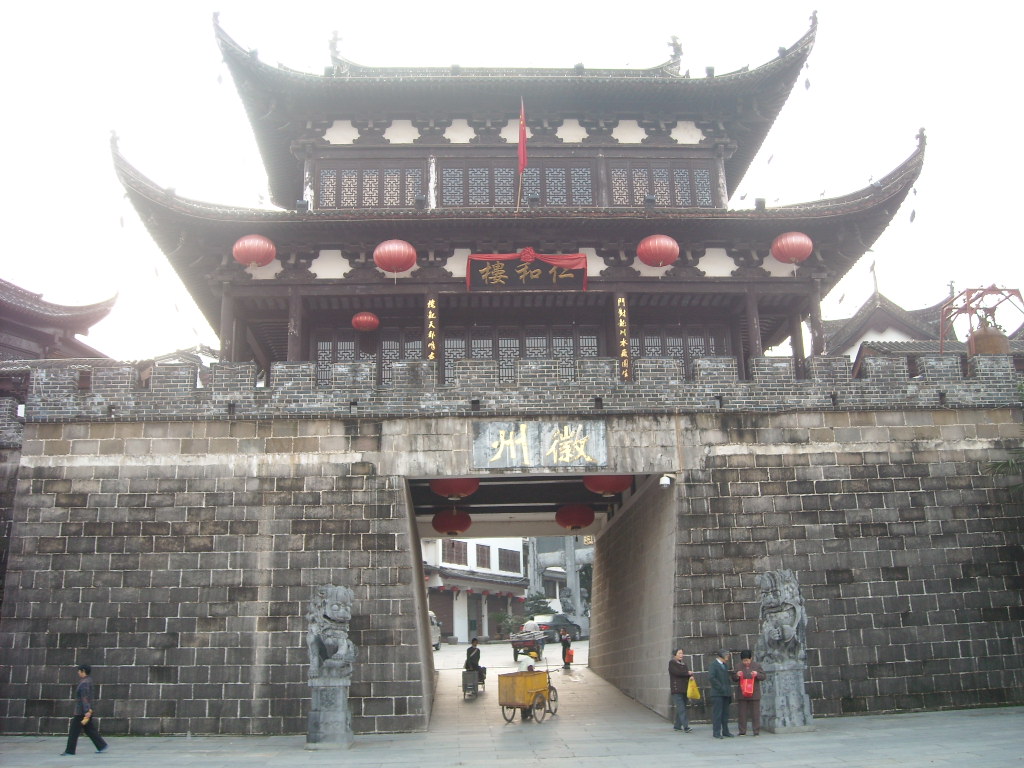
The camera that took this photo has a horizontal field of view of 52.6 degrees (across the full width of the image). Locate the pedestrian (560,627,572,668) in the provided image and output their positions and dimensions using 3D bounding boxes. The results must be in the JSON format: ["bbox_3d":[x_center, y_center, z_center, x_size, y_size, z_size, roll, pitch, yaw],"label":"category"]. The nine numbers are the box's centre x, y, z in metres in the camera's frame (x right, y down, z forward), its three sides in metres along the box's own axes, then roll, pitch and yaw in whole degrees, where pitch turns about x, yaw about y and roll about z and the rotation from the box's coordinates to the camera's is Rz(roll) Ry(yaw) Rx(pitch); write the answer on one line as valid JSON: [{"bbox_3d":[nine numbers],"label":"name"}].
[{"bbox_3d":[1.944,9.495,37.168,0.330,1.400,0.400,5,-17,-22],"label":"pedestrian"}]

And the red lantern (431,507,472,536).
[{"bbox_3d":[-2.007,4.647,34.749,1.330,0.880,1.330,0,-15,-4],"label":"red lantern"}]

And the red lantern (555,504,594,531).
[{"bbox_3d":[2.091,4.459,34.575,1.310,0.880,1.310,-1,-16,-3],"label":"red lantern"}]

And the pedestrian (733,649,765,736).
[{"bbox_3d":[4.596,5.989,20.093,0.600,1.599,0.420,-1,-15,0],"label":"pedestrian"}]

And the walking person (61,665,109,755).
[{"bbox_3d":[-8.323,6.305,20.145,0.830,1.639,0.480,0,-15,-6],"label":"walking person"}]

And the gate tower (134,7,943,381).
[{"bbox_3d":[0.105,-4.930,33.141,21.200,14.500,12.300,-1,-16,-3],"label":"gate tower"}]

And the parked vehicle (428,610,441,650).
[{"bbox_3d":[-4.402,12.260,51.369,1.620,1.880,3.800,-1,-13,-3],"label":"parked vehicle"}]

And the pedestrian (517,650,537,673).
[{"bbox_3d":[0.382,7.481,25.749,0.620,1.652,0.520,-4,-16,11],"label":"pedestrian"}]

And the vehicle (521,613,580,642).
[{"bbox_3d":[2.082,13.071,55.528,1.800,1.460,4.650,-6,-13,21],"label":"vehicle"}]

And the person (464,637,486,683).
[{"bbox_3d":[-1.078,8.294,30.980,0.520,1.377,0.720,-10,-18,30],"label":"person"}]

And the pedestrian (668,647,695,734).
[{"bbox_3d":[3.328,6.051,20.513,0.420,1.580,0.460,-8,-17,21],"label":"pedestrian"}]

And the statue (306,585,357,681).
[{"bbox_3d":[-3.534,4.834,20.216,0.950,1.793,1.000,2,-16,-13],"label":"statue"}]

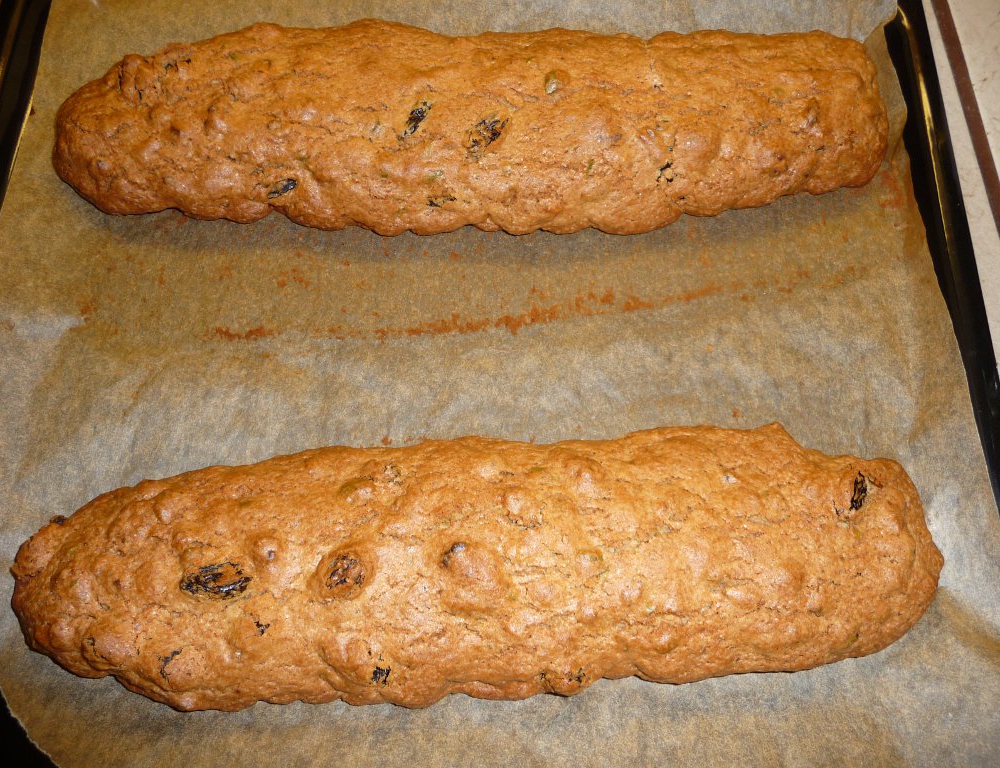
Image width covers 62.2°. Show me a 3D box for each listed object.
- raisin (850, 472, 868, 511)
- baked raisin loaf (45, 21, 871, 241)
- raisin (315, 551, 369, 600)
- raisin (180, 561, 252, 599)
[{"bbox_3d":[0.114,0.034,0.262,0.006,0.005,0.013,15,56,-6],"label":"raisin"},{"bbox_3d":[-0.010,-0.108,0.324,0.322,0.034,0.085,-1,69,0],"label":"baked raisin loaf"},{"bbox_3d":[-0.047,0.057,0.246,0.015,0.009,0.014,0,75,0],"label":"raisin"},{"bbox_3d":[-0.084,0.059,0.246,0.021,0.008,0.011,-6,74,4],"label":"raisin"}]

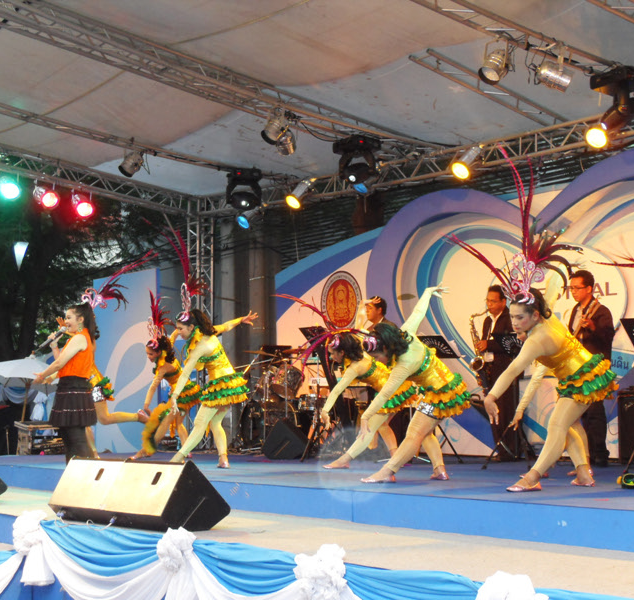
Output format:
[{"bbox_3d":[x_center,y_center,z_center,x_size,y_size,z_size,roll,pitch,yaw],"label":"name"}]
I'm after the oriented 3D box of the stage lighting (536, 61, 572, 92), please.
[{"bbox_3d":[1.966,-1.842,10.500,0.290,0.220,0.210,21,-7,-6],"label":"stage lighting"}]

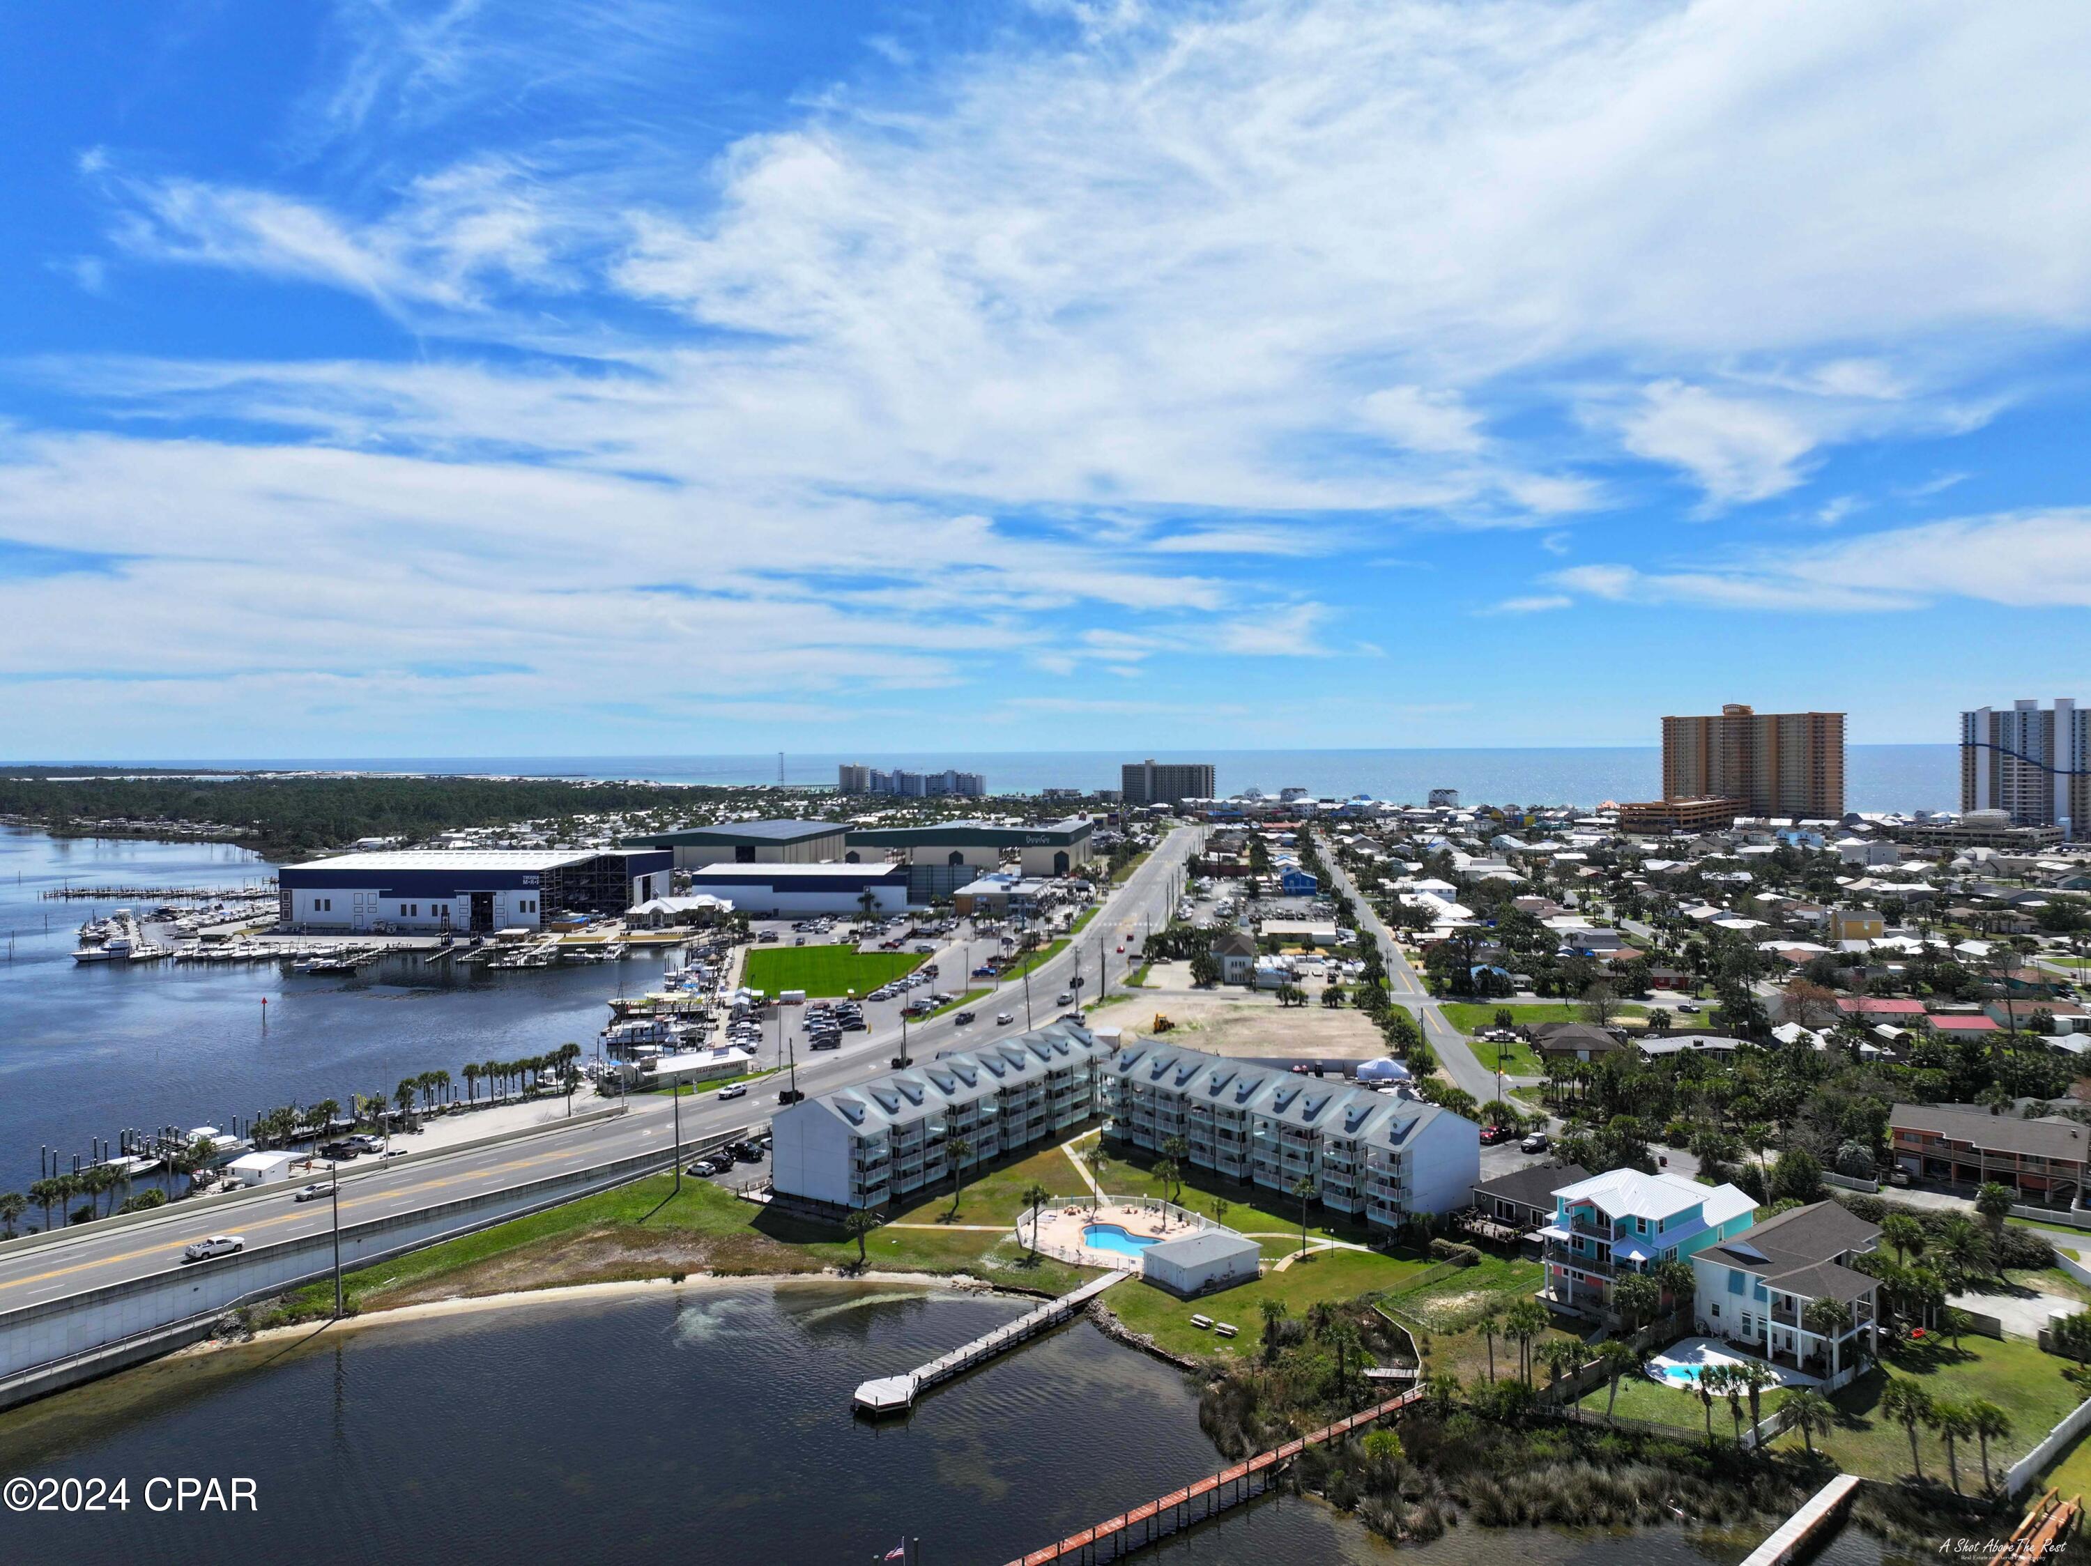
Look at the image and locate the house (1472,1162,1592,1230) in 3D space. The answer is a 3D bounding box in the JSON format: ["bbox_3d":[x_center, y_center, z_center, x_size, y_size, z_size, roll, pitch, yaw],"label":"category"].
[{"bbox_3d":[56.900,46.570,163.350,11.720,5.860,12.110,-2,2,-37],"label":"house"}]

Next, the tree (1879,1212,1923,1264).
[{"bbox_3d":[86.330,46.400,146.030,4.470,5.630,4.470,-1,1,0],"label":"tree"}]

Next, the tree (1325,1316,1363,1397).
[{"bbox_3d":[25.370,49.021,123.679,3.100,6.829,3.100,0,1,0],"label":"tree"}]

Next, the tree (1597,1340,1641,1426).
[{"bbox_3d":[45.840,48.080,116.680,3.700,6.060,3.700,-1,1,0],"label":"tree"}]

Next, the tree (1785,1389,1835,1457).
[{"bbox_3d":[58.480,49.030,111.060,3.770,4.610,3.770,-1,1,0],"label":"tree"}]

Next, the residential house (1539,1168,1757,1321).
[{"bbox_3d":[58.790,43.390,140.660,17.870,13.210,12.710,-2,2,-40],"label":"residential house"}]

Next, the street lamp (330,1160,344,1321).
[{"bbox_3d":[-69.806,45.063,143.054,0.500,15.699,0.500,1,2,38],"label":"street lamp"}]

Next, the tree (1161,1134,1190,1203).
[{"bbox_3d":[17.059,49.533,187.059,3.376,7.217,3.376,-1,1,0],"label":"tree"}]

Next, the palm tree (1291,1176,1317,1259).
[{"bbox_3d":[29.139,49.046,163.170,2.854,9.174,2.854,-1,1,0],"label":"palm tree"}]

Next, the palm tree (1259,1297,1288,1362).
[{"bbox_3d":[20.404,49.247,130.268,2.500,5.929,2.500,0,1,0],"label":"palm tree"}]

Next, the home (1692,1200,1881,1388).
[{"bbox_3d":[71.200,45.980,134.150,22.340,8.540,14.100,-2,2,-38],"label":"home"}]

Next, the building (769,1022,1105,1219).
[{"bbox_3d":[-11.620,42.900,193.880,14.500,13.010,55.110,0,2,33],"label":"building"}]

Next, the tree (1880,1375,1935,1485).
[{"bbox_3d":[64.000,47.750,106.960,3.980,7.290,3.980,-1,1,0],"label":"tree"}]

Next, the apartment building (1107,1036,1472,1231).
[{"bbox_3d":[29.753,43.756,187.647,15.200,13.300,52.050,-2,2,-38],"label":"apartment building"}]

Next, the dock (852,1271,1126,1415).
[{"bbox_3d":[-3.517,52.314,137.877,5.500,1.900,37.500,1,2,39],"label":"dock"}]

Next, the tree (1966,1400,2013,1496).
[{"bbox_3d":[69.595,48.865,106.746,3.200,6.876,3.200,0,1,0],"label":"tree"}]

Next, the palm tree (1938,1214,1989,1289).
[{"bbox_3d":[93.629,47.606,147.980,4.900,6.558,4.900,0,1,0],"label":"palm tree"}]

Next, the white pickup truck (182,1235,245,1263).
[{"bbox_3d":[-91.857,51.413,160.536,1.950,1.800,5.500,1,0,36],"label":"white pickup truck"}]

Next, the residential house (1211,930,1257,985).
[{"bbox_3d":[44.563,41.001,339.733,10.300,11.000,12.000,0,1,10],"label":"residential house"}]

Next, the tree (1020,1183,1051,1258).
[{"bbox_3d":[-1.247,49.864,165.027,3.351,8.004,3.351,-1,1,0],"label":"tree"}]

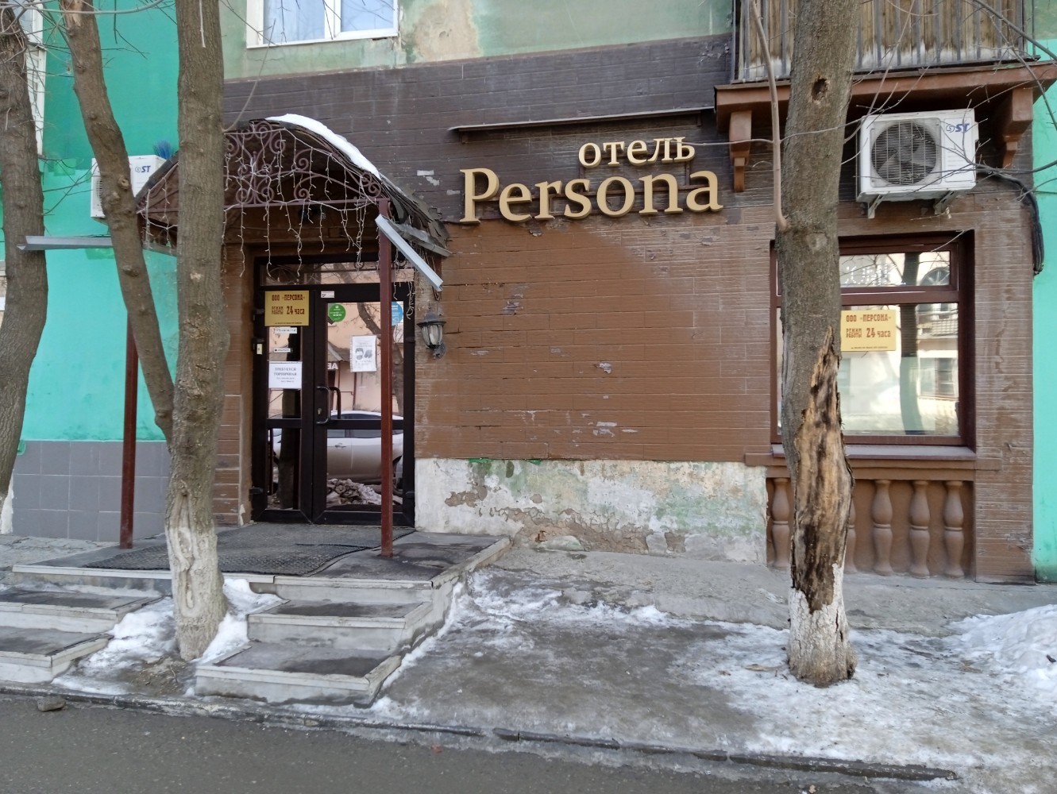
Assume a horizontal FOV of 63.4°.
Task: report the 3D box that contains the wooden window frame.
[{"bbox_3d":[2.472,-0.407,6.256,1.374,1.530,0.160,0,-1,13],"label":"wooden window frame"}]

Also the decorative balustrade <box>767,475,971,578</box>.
[{"bbox_3d":[2.442,0.918,6.204,1.385,0.667,0.160,0,-1,13],"label":"decorative balustrade"}]

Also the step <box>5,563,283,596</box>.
[{"bbox_3d":[-2.365,1.141,5.349,1.780,0.145,0.250,0,-1,13],"label":"step"}]

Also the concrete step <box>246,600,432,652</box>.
[{"bbox_3d":[-1.051,1.274,4.857,0.900,0.152,0.430,0,-1,13],"label":"concrete step"}]

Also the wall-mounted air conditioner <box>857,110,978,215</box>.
[{"bbox_3d":[2.631,-1.628,5.853,0.721,0.562,0.270,0,-1,13],"label":"wall-mounted air conditioner"}]

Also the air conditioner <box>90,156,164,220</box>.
[{"bbox_3d":[-3.351,-1.750,7.264,0.617,0.501,0.260,0,-1,13],"label":"air conditioner"}]

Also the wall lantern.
[{"bbox_3d":[-0.743,-0.487,6.662,0.220,0.362,0.300,0,-1,13],"label":"wall lantern"}]

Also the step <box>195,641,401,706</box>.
[{"bbox_3d":[-1.157,1.416,4.397,0.935,0.147,0.490,0,-1,13],"label":"step"}]

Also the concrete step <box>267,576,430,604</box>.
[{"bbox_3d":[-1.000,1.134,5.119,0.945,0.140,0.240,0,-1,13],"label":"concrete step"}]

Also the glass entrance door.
[{"bbox_3d":[-1.648,0.054,7.196,1.480,2.050,0.100,0,-1,13],"label":"glass entrance door"}]

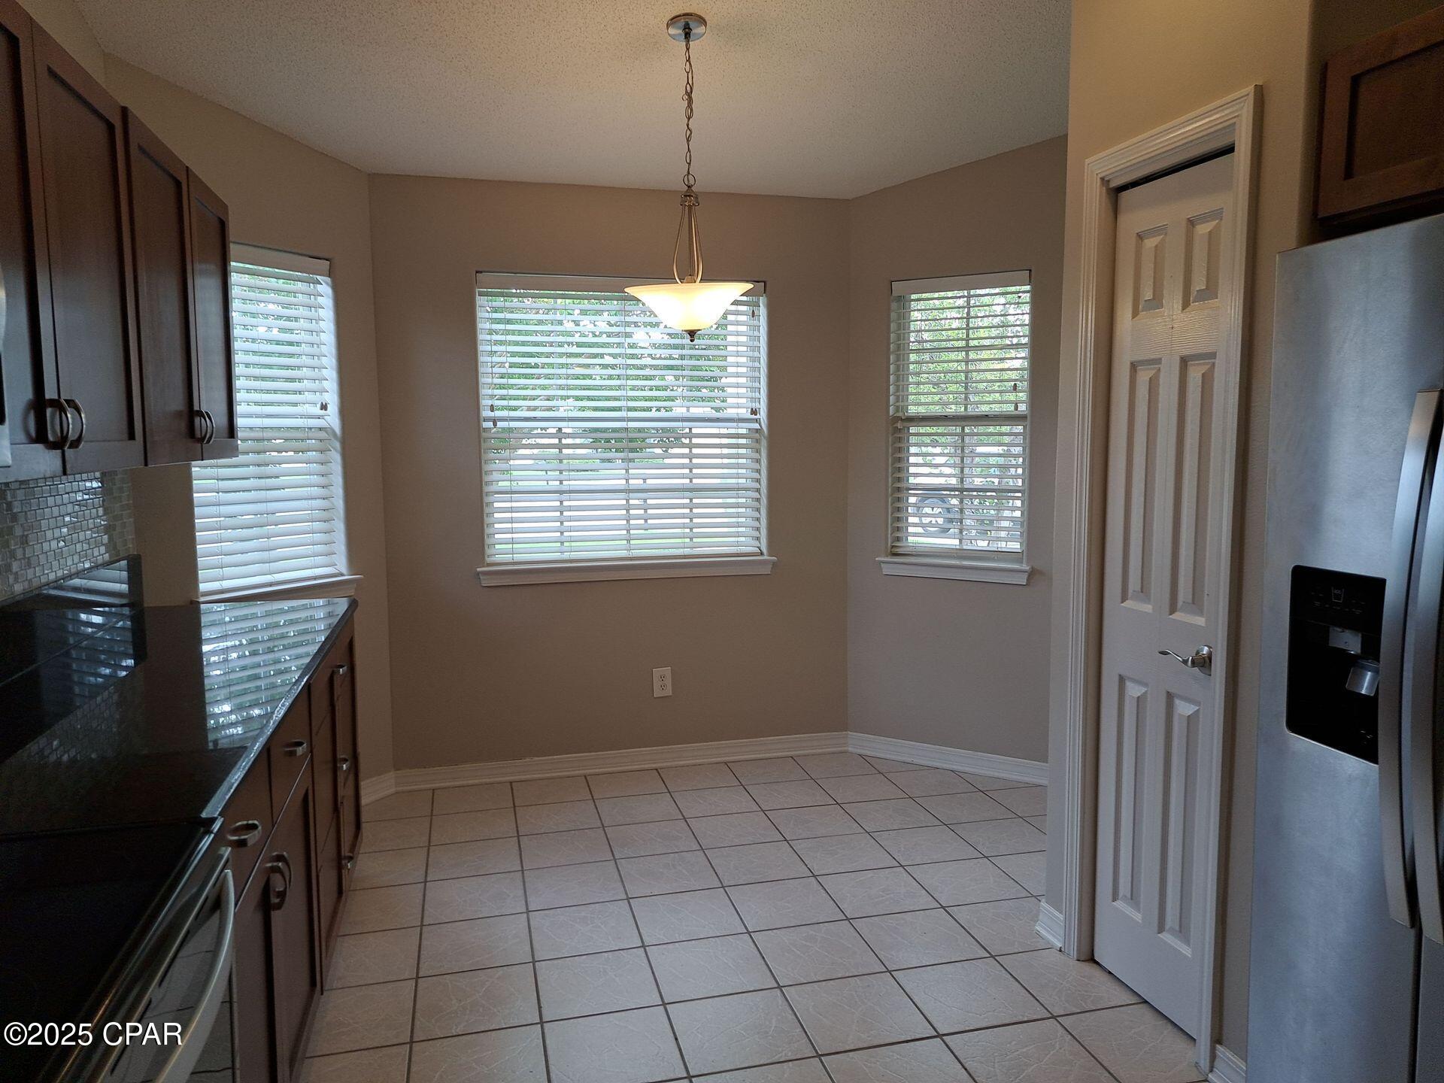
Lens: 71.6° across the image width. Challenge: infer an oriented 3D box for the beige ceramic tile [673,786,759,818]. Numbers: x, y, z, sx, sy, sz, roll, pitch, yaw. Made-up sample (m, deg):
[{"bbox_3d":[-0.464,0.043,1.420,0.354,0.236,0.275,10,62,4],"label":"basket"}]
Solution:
[{"bbox_3d":[-0.025,1.035,3.964,0.300,0.010,0.300,-2,6,-14],"label":"beige ceramic tile"}]

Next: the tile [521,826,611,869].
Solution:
[{"bbox_3d":[-0.548,1.078,3.500,0.303,0.010,0.297,-2,6,-14],"label":"tile"}]

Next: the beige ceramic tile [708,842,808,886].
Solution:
[{"bbox_3d":[0.120,1.092,3.377,0.300,0.010,0.300,-2,6,-14],"label":"beige ceramic tile"}]

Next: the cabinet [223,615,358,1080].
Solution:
[{"bbox_3d":[-1.286,0.758,2.358,0.610,0.876,1.980,-2,6,-14],"label":"cabinet"}]

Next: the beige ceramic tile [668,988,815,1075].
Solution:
[{"bbox_3d":[0.040,1.194,2.440,0.302,0.010,0.298,-2,6,-14],"label":"beige ceramic tile"}]

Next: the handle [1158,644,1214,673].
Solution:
[{"bbox_3d":[1.069,0.270,2.290,0.066,0.067,0.150,-2,6,-14],"label":"handle"}]

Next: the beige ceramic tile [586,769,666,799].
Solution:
[{"bbox_3d":[-0.396,1.009,4.151,0.302,0.010,0.299,-2,6,-14],"label":"beige ceramic tile"}]

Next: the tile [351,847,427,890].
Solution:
[{"bbox_3d":[-1.139,1.102,3.372,0.282,0.010,0.296,-2,6,-14],"label":"tile"}]

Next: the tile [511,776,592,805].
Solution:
[{"bbox_3d":[-0.693,1.019,4.076,0.302,0.010,0.299,-2,6,-14],"label":"tile"}]

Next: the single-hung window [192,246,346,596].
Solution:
[{"bbox_3d":[-1.628,-0.435,3.562,0.060,1.160,0.565,3,7,32],"label":"single-hung window"}]

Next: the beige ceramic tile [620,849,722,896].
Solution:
[{"bbox_3d":[-0.180,1.109,3.322,0.302,0.010,0.298,-2,6,-14],"label":"beige ceramic tile"}]

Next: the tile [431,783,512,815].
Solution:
[{"bbox_3d":[-0.990,1.028,4.000,0.303,0.010,0.297,-2,6,-14],"label":"tile"}]

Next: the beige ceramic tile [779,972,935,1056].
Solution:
[{"bbox_3d":[0.338,1.177,2.496,0.300,0.010,0.300,-2,6,-14],"label":"beige ceramic tile"}]

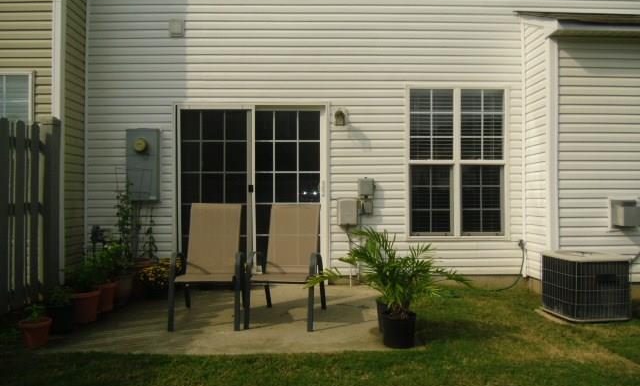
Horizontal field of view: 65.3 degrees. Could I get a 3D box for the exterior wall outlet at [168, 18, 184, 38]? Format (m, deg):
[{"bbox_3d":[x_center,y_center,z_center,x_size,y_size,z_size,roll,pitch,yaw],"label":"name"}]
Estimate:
[{"bbox_3d":[-1.713,-1.977,5.980,0.180,0.230,0.080,0,-1,-1],"label":"exterior wall outlet"}]

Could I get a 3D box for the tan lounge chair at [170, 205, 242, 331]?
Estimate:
[{"bbox_3d":[-0.977,0.610,4.460,0.600,1.020,0.800,0,-1,-4],"label":"tan lounge chair"}]

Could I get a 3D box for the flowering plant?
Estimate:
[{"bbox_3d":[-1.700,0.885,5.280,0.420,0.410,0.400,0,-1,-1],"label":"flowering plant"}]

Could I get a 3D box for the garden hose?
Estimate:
[{"bbox_3d":[2.082,0.879,5.887,0.708,0.613,0.200,0,-1,-1],"label":"garden hose"}]

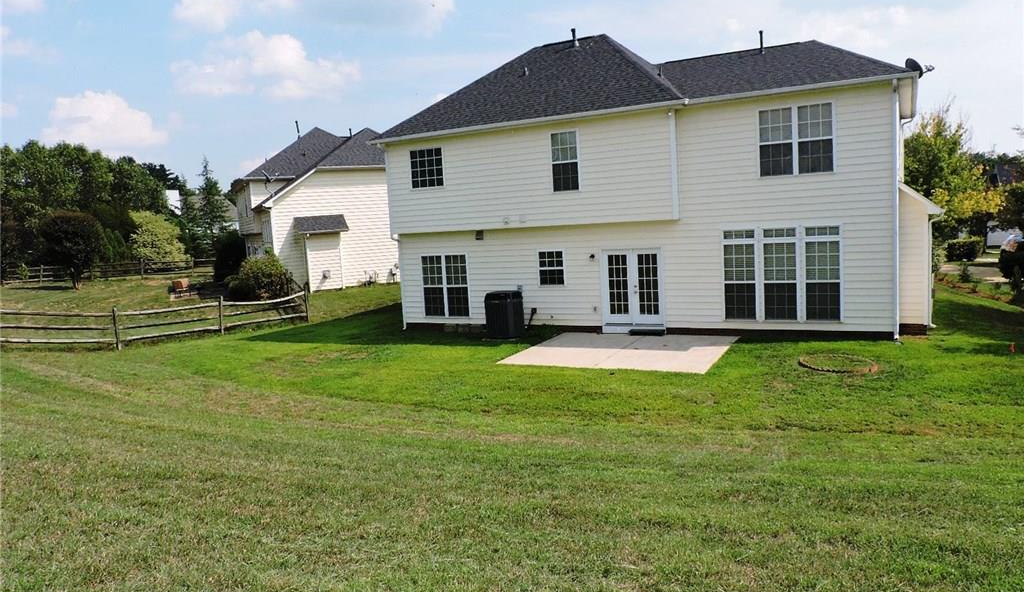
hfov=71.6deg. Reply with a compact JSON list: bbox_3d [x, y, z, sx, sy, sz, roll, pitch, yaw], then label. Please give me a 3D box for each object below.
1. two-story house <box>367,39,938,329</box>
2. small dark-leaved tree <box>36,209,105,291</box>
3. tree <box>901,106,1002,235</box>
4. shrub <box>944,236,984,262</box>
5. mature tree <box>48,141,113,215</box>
[{"bbox_3d":[5.069,-4.011,23.779,15.450,9.250,10.650,0,6,27],"label":"two-story house"},{"bbox_3d":[-24.321,-2.540,39.200,3.700,4.337,3.700,-6,6,-31],"label":"small dark-leaved tree"},{"bbox_3d":[25.380,-6.641,41.000,5.900,8.784,5.700,0,6,32],"label":"tree"},{"bbox_3d":[24.537,-2.522,38.500,2.150,1.402,1.700,1,6,32],"label":"shrub"},{"bbox_3d":[-38.806,-8.473,64.000,6.000,10.665,6.000,-6,6,-30],"label":"mature tree"}]

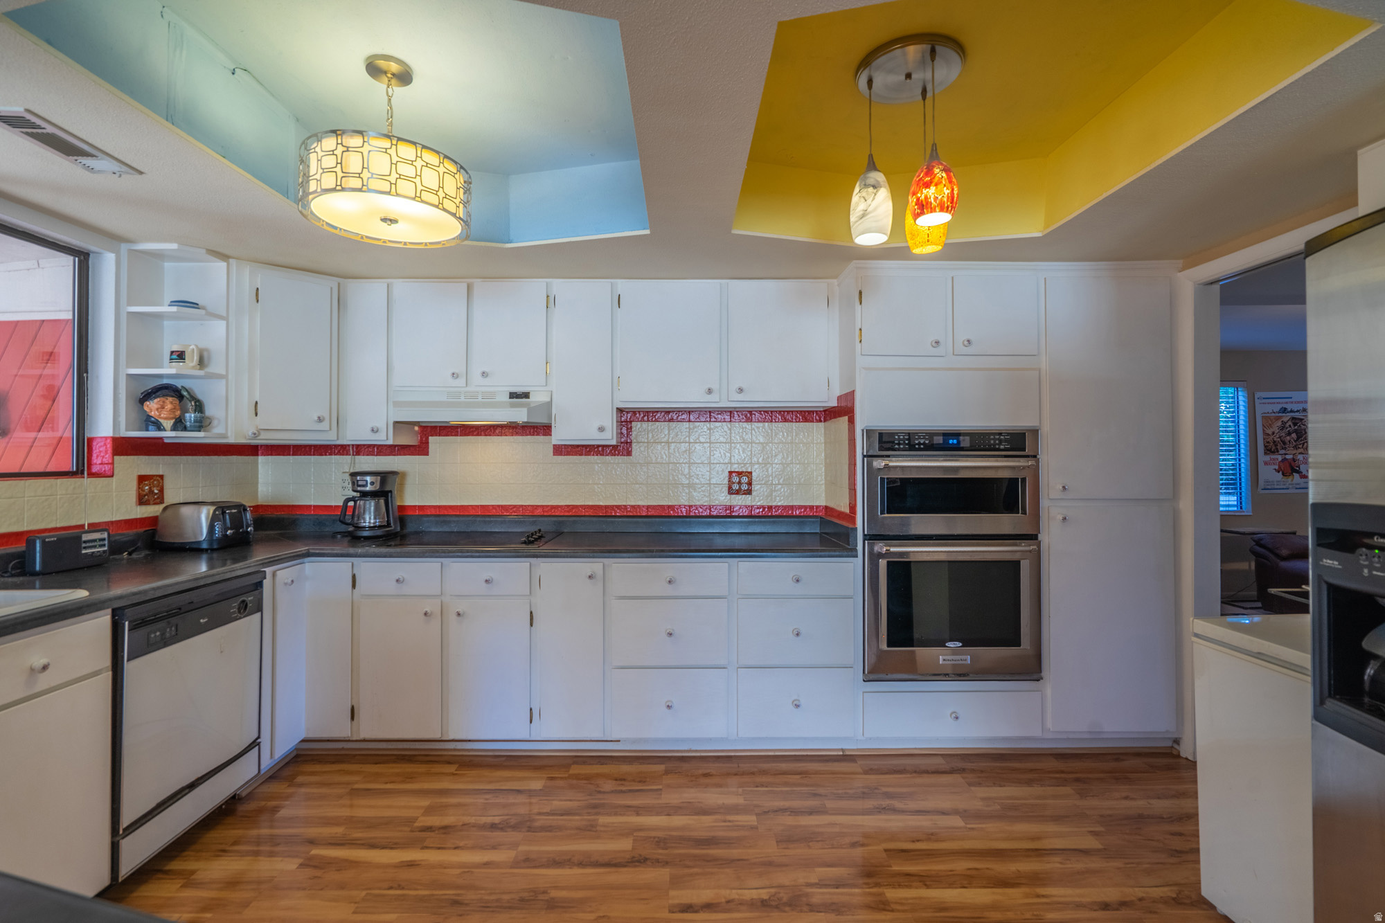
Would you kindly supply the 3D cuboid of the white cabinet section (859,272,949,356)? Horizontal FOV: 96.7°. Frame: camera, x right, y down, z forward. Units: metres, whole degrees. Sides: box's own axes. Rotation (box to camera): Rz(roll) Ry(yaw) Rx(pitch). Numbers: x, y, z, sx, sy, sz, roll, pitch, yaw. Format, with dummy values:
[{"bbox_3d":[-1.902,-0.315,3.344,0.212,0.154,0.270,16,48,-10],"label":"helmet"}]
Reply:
[{"bbox_3d":[0.893,-0.622,2.875,0.360,0.350,0.530,0,0,-1],"label":"white cabinet section"}]

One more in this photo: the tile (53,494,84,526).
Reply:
[{"bbox_3d":[-2.273,0.178,2.248,0.010,0.112,0.108,0,0,-1],"label":"tile"}]

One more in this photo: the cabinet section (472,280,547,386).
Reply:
[{"bbox_3d":[-0.855,-0.596,3.020,0.347,0.485,0.300,0,0,-1],"label":"cabinet section"}]

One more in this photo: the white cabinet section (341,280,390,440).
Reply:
[{"bbox_3d":[-1.569,-0.479,3.094,0.238,0.763,0.290,0,0,-1],"label":"white cabinet section"}]

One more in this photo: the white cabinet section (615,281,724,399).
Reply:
[{"bbox_3d":[-0.111,-0.574,3.108,0.506,0.585,0.290,0,0,-1],"label":"white cabinet section"}]

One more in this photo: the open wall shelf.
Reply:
[{"bbox_3d":[-2.128,-0.477,2.535,0.295,0.765,0.205,0,0,-1],"label":"open wall shelf"}]

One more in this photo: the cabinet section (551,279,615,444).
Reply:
[{"bbox_3d":[-0.527,-0.478,3.103,0.308,0.775,0.290,0,0,-1],"label":"cabinet section"}]

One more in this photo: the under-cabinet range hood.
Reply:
[{"bbox_3d":[-1.043,-0.260,3.000,0.755,0.150,0.470,0,0,0],"label":"under-cabinet range hood"}]

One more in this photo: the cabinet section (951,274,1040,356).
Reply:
[{"bbox_3d":[1.313,-0.634,2.966,0.388,0.358,0.600,0,0,-1],"label":"cabinet section"}]

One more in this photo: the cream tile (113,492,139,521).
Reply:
[{"bbox_3d":[-2.276,0.178,2.468,0.010,0.108,0.107,0,0,-1],"label":"cream tile"}]

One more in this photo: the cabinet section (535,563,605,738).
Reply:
[{"bbox_3d":[-0.528,0.814,2.940,0.301,0.751,0.600,0,0,-1],"label":"cabinet section"}]

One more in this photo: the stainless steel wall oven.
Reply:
[{"bbox_3d":[1.106,0.397,2.860,0.757,1.068,0.570,0,0,-1],"label":"stainless steel wall oven"}]

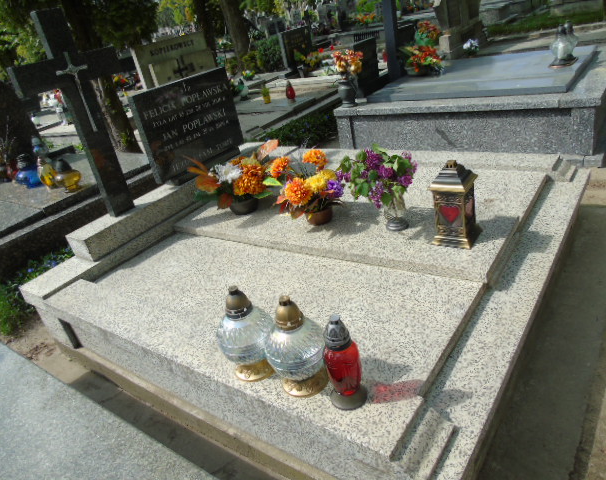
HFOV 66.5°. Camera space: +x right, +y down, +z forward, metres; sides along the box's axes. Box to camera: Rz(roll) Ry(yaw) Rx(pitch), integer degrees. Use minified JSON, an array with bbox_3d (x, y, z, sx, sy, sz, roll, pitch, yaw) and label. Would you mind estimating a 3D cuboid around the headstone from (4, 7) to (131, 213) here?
[{"bbox_3d":[-1.087,-0.608,2.340,0.079,1.008,0.532,9,33,36],"label":"headstone"}]

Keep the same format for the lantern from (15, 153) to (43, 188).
[{"bbox_3d":[-2.065,-0.521,3.470,0.190,0.225,0.190,-12,26,0],"label":"lantern"}]

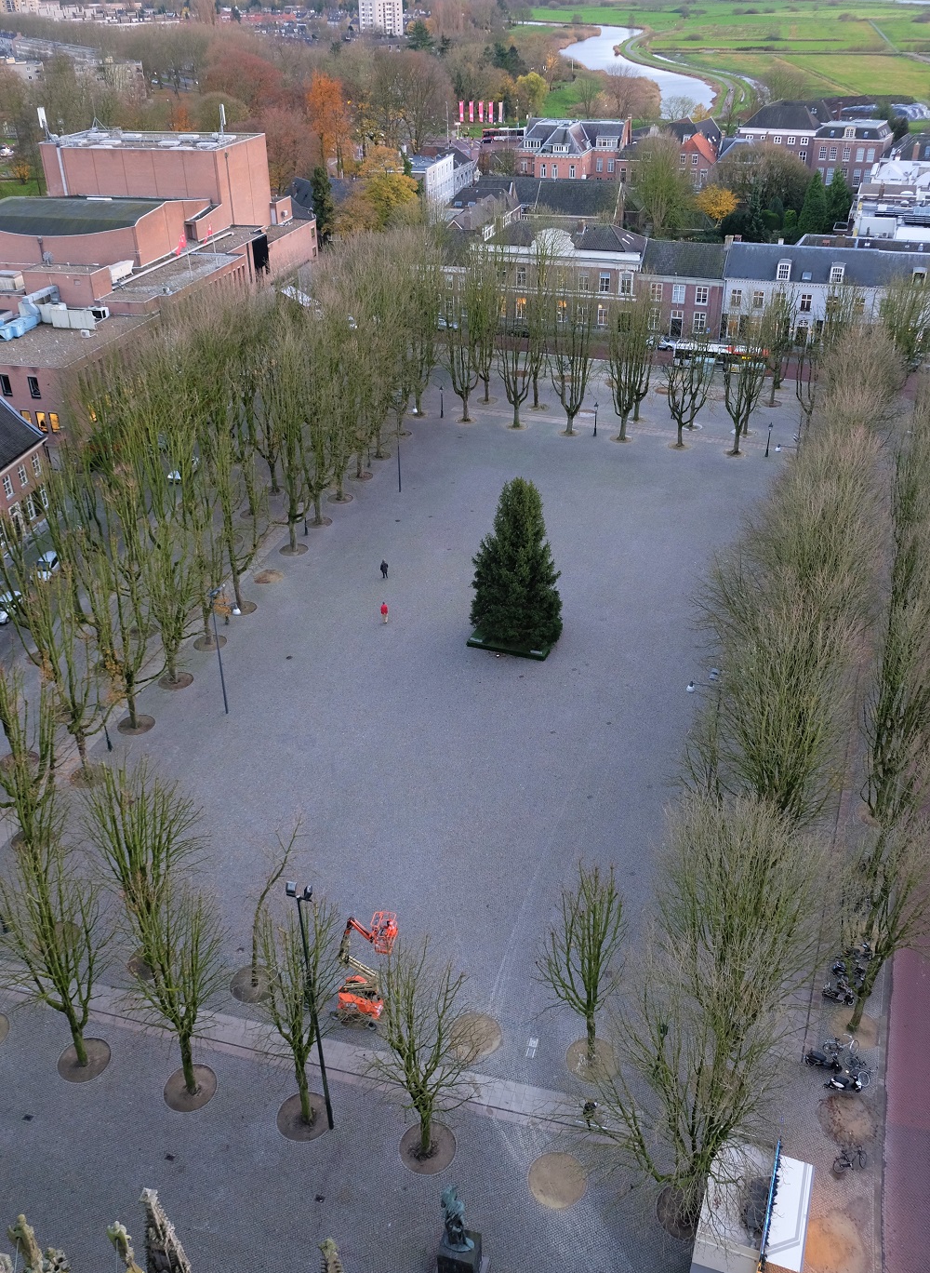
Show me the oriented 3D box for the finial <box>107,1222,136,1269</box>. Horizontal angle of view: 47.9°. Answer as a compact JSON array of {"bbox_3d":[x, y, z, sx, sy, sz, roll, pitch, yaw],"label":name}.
[{"bbox_3d":[-5.927,10.612,18.241,0.400,1.350,0.450,6,34,11],"label":"finial"}]

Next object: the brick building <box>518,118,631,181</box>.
[{"bbox_3d":[23.223,-103.709,226.823,23.000,14.000,22.000,9,35,15],"label":"brick building"}]

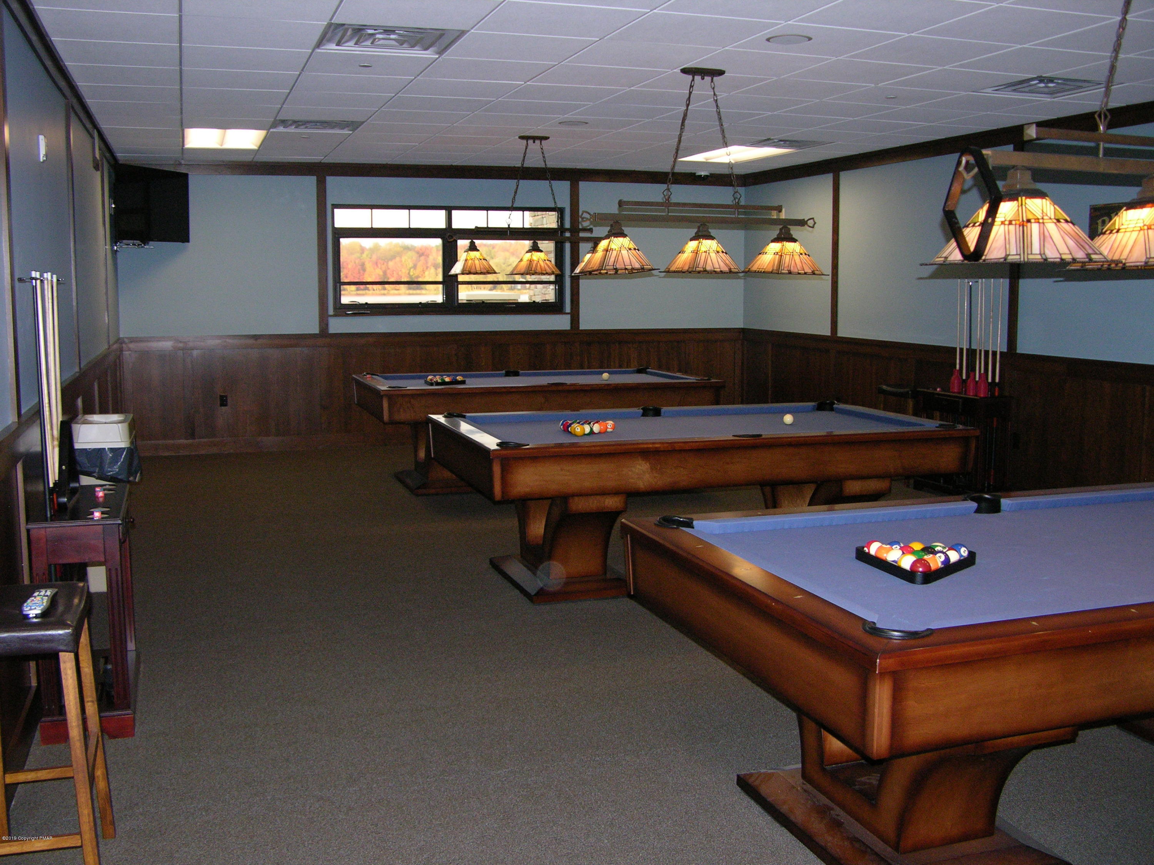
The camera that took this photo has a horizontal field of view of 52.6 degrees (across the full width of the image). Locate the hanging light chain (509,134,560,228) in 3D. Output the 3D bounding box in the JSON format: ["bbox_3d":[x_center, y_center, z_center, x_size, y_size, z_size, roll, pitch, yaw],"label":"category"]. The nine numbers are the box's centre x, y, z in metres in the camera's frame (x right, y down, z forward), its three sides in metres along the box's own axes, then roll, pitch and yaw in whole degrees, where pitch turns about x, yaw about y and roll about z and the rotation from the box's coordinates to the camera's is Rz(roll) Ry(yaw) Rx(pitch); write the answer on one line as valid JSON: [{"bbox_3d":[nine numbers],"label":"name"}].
[{"bbox_3d":[-0.324,-1.907,8.877,0.420,0.670,0.110,-2,8,-18],"label":"hanging light chain"}]

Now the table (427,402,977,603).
[{"bbox_3d":[0.616,0.335,6.310,2.590,0.793,1.460,-2,8,-18],"label":"table"}]

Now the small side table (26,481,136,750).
[{"bbox_3d":[-1.748,0.620,4.172,0.315,0.760,0.740,-2,8,-18],"label":"small side table"}]

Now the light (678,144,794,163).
[{"bbox_3d":[1.360,-2.407,10.091,0.590,0.070,1.190,-2,8,-18],"label":"light"}]

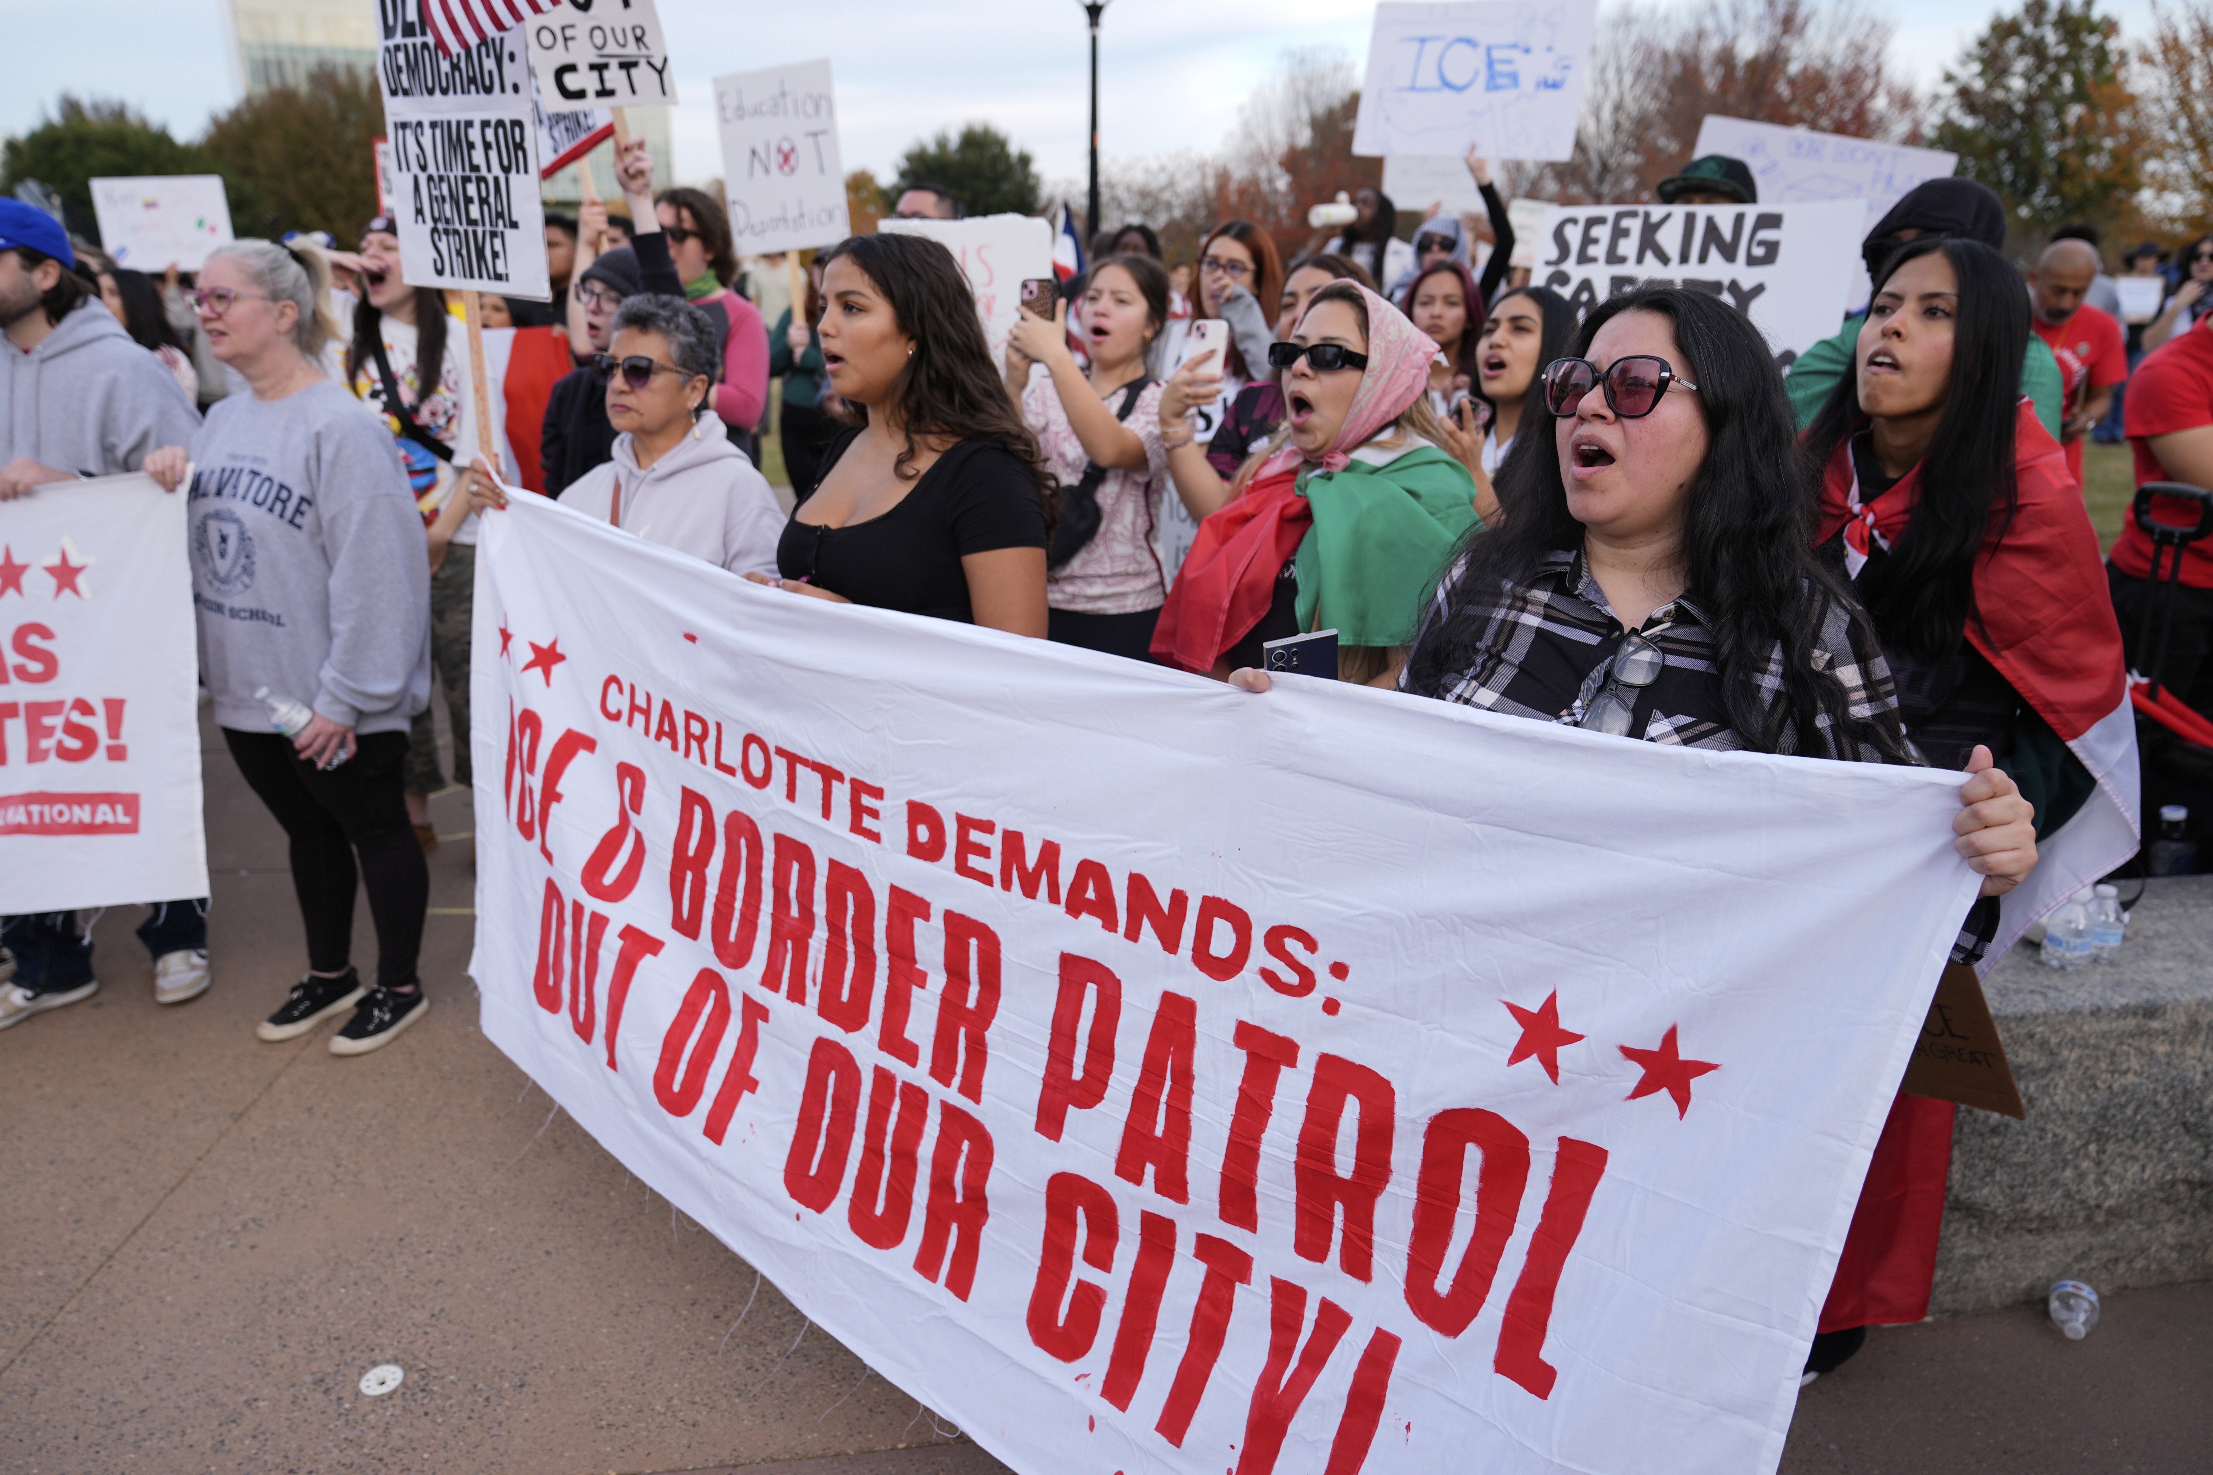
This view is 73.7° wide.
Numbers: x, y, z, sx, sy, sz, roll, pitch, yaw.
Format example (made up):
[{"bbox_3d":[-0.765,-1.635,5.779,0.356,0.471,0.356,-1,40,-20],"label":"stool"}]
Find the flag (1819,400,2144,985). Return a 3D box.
[{"bbox_3d":[1.195,-0.067,2.068,0.500,0.800,0.380,8,18,24],"label":"flag"}]

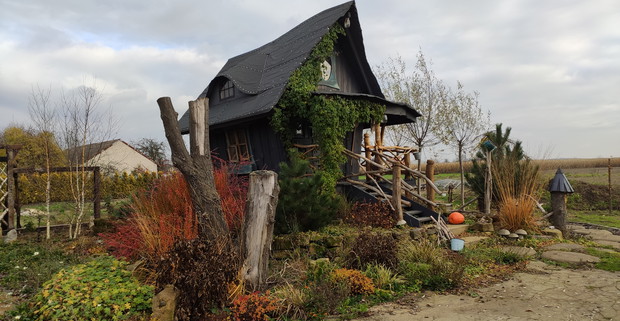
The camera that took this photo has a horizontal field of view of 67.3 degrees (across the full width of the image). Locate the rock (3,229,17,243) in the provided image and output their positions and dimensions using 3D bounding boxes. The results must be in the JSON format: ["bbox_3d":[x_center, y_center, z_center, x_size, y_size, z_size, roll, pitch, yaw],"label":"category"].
[{"bbox_3d":[-6.324,1.578,9.800,0.300,0.290,0.260,-1,-1,0],"label":"rock"}]

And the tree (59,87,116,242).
[{"bbox_3d":[-4.895,0.044,10.200,1.120,3.380,1.050,-1,-1,0],"label":"tree"}]

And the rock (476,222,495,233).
[{"bbox_3d":[3.693,1.410,9.800,0.370,0.210,0.290,-1,-1,0],"label":"rock"}]

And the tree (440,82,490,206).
[{"bbox_3d":[5.308,-0.515,16.000,1.750,4.300,1.750,-1,-1,0],"label":"tree"}]

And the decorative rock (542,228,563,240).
[{"bbox_3d":[4.947,1.510,9.500,0.410,0.230,0.350,-1,-1,0],"label":"decorative rock"}]

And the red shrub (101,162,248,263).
[{"bbox_3d":[-2.299,0.899,7.900,2.500,1.650,1.800,-1,-1,0],"label":"red shrub"}]

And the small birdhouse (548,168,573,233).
[{"bbox_3d":[5.540,0.885,10.300,0.530,1.400,0.530,-1,-1,6],"label":"small birdhouse"}]

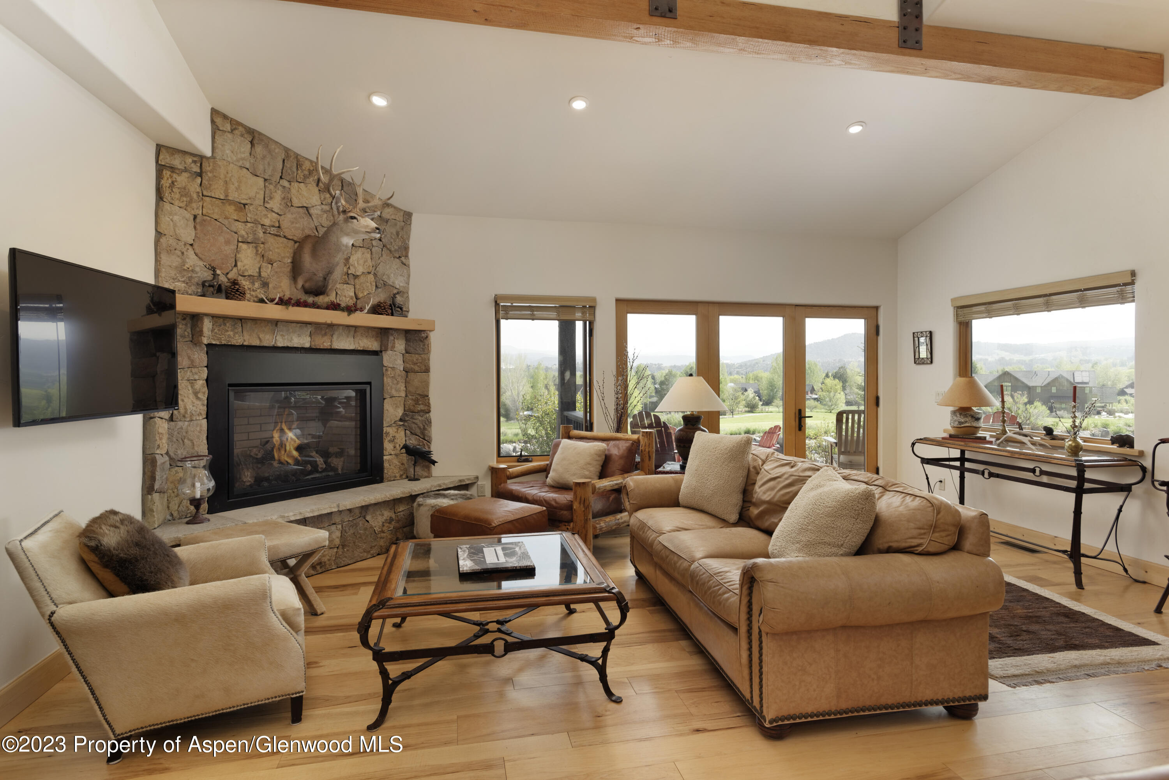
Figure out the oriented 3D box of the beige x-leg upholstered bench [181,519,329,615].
[{"bbox_3d":[-1.893,1.070,3.578,0.580,0.470,0.560,1,2,36],"label":"beige x-leg upholstered bench"}]

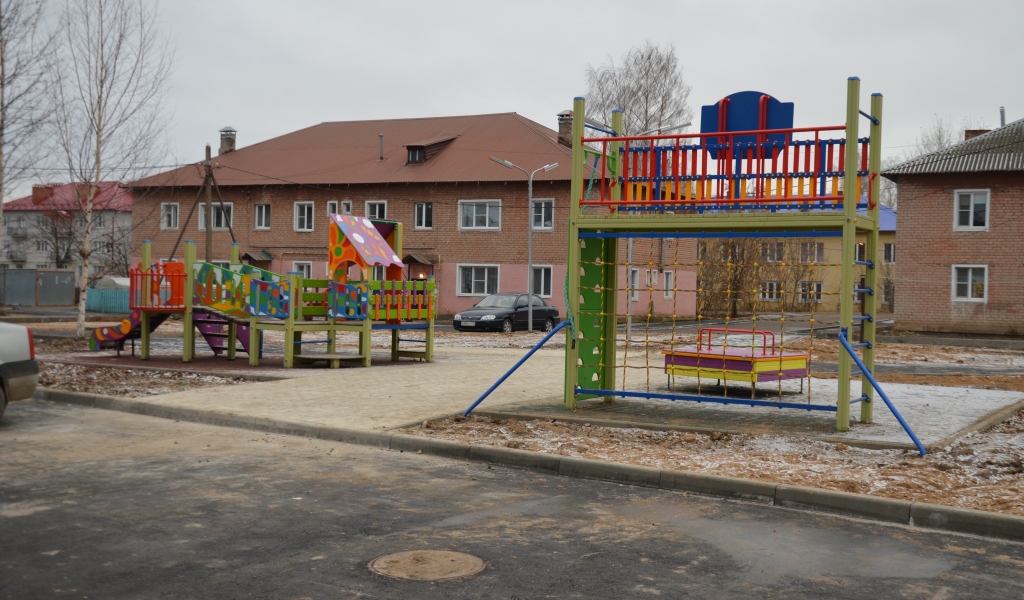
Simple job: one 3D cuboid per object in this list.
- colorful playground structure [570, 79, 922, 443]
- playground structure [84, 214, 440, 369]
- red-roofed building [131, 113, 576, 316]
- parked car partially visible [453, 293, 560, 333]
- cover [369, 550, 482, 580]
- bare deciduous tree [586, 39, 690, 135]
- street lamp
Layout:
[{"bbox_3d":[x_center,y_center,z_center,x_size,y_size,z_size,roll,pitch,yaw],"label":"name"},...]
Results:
[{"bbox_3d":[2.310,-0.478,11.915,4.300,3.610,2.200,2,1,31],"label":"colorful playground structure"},{"bbox_3d":[-4.495,-0.262,18.950,6.300,2.600,3.200,2,1,8],"label":"playground structure"},{"bbox_3d":[-5.217,-4.346,56.490,26.900,9.900,12.400,2,1,27],"label":"red-roofed building"},{"bbox_3d":[-0.186,0.482,39.500,1.740,1.420,4.500,2,1,34],"label":"parked car partially visible"},{"bbox_3d":[-0.488,1.555,6.392,0.690,0.050,0.690,1,1,0],"label":"cover"},{"bbox_3d":[8.133,-8.069,72.141,7.500,17.500,7.500,1,1,0],"label":"bare deciduous tree"},{"bbox_3d":[0.511,-1.920,37.452,2.800,5.980,0.600,1,1,-38],"label":"street lamp"}]

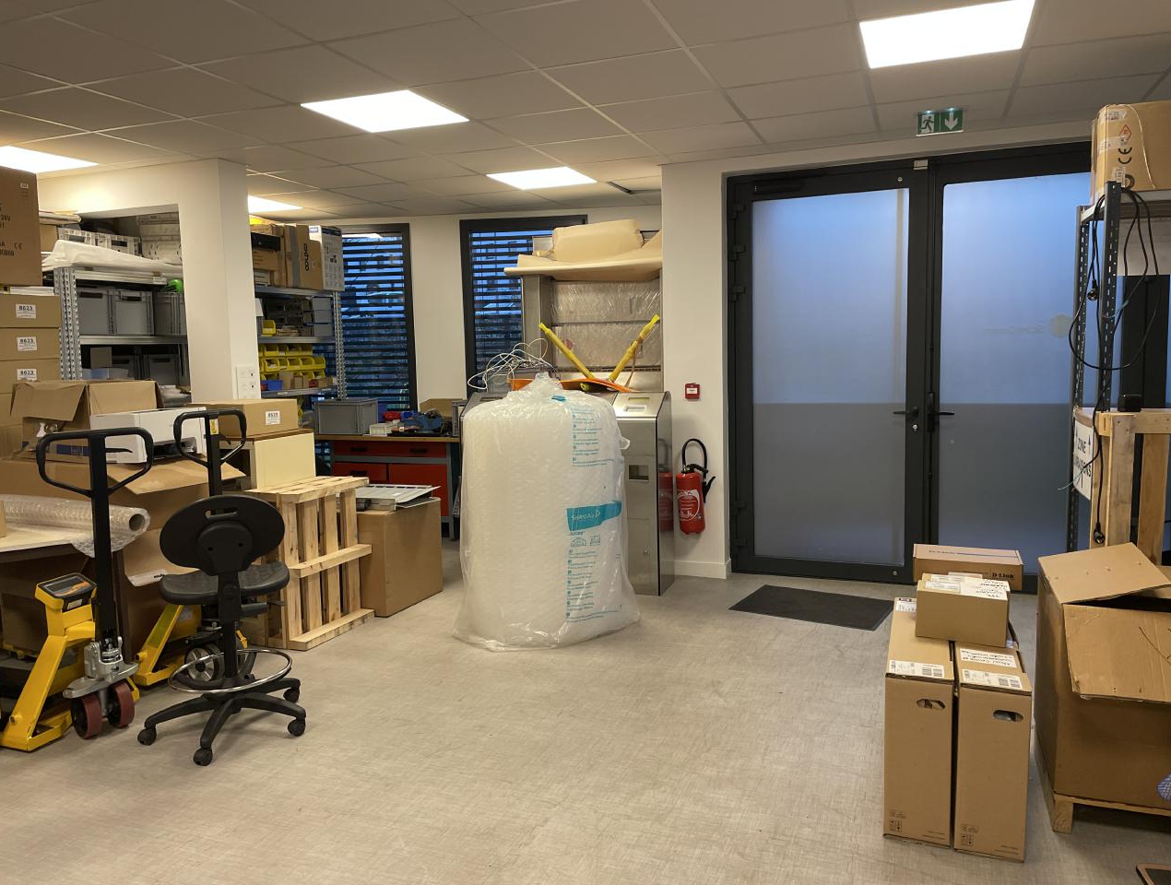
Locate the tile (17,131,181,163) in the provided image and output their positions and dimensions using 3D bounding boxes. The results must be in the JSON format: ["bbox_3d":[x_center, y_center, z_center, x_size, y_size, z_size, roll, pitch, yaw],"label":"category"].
[{"bbox_3d":[-2.598,-1.574,4.765,0.597,0.020,0.597,1,7,21],"label":"tile"}]

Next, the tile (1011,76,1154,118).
[{"bbox_3d":[2.313,-1.627,4.165,0.597,0.020,0.597,1,7,21],"label":"tile"}]

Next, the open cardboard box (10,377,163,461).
[{"bbox_3d":[-2.604,-0.115,4.617,0.580,0.380,0.420,2,7,27],"label":"open cardboard box"}]

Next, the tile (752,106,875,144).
[{"bbox_3d":[1.196,-1.641,4.585,0.600,0.025,0.600,1,7,21],"label":"tile"}]

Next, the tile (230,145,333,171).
[{"bbox_3d":[-1.822,-1.625,5.095,0.600,0.025,0.600,1,7,21],"label":"tile"}]

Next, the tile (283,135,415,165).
[{"bbox_3d":[-1.261,-1.615,4.881,0.600,0.025,0.600,1,7,21],"label":"tile"}]

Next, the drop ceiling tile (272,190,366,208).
[{"bbox_3d":[-1.955,-1.766,6.423,0.600,0.025,0.600,1,7,21],"label":"drop ceiling tile"}]

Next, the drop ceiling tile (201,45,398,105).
[{"bbox_3d":[-1.130,-1.474,3.566,0.590,0.025,0.590,1,7,21],"label":"drop ceiling tile"}]

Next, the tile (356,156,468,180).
[{"bbox_3d":[-1.050,-1.684,5.450,0.597,0.020,0.597,1,7,21],"label":"tile"}]

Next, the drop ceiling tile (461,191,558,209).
[{"bbox_3d":[-0.622,-1.813,6.564,0.597,0.020,0.597,1,7,21],"label":"drop ceiling tile"}]

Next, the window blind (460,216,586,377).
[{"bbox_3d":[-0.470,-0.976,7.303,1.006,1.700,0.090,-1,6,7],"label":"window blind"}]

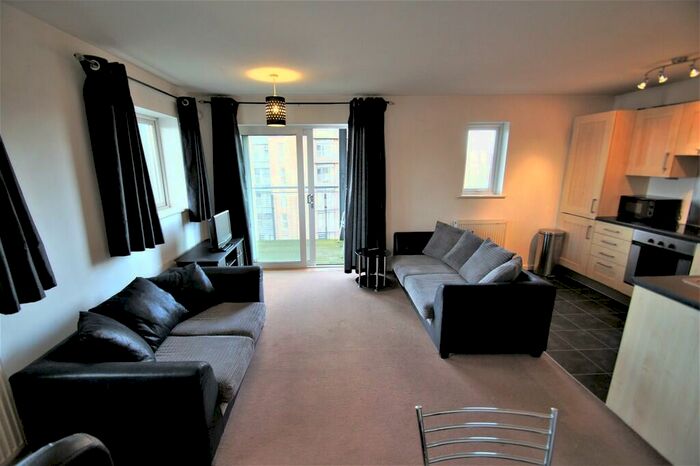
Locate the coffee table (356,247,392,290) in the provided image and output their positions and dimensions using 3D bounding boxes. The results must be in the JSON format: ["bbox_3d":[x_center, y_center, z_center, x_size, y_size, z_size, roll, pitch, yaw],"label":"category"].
[{"bbox_3d":[0.316,0.468,3.813,0.450,0.450,0.450,-1,14,-3],"label":"coffee table"}]

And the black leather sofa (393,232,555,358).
[{"bbox_3d":[1.135,0.497,3.267,0.880,0.650,1.920,-1,14,-3],"label":"black leather sofa"}]

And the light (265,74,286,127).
[{"bbox_3d":[-0.766,-1.361,3.014,0.200,0.475,0.200,-1,14,-3],"label":"light"}]

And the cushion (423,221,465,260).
[{"bbox_3d":[1.168,0.135,3.558,0.150,0.480,0.500,23,4,-29],"label":"cushion"}]

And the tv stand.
[{"bbox_3d":[-1.673,0.458,3.647,0.485,0.548,0.910,-1,14,-3],"label":"tv stand"}]

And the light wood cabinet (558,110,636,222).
[{"bbox_3d":[3.299,-0.834,3.712,0.580,1.250,0.600,-1,14,-3],"label":"light wood cabinet"}]

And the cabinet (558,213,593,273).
[{"bbox_3d":[3.300,0.134,3.931,0.580,0.725,0.600,-1,14,-3],"label":"cabinet"}]

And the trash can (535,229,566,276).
[{"bbox_3d":[2.843,0.285,4.161,0.280,0.640,0.290,0,14,0],"label":"trash can"}]

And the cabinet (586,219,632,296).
[{"bbox_3d":[3.331,0.258,3.422,0.580,0.725,0.455,-1,14,-3],"label":"cabinet"}]

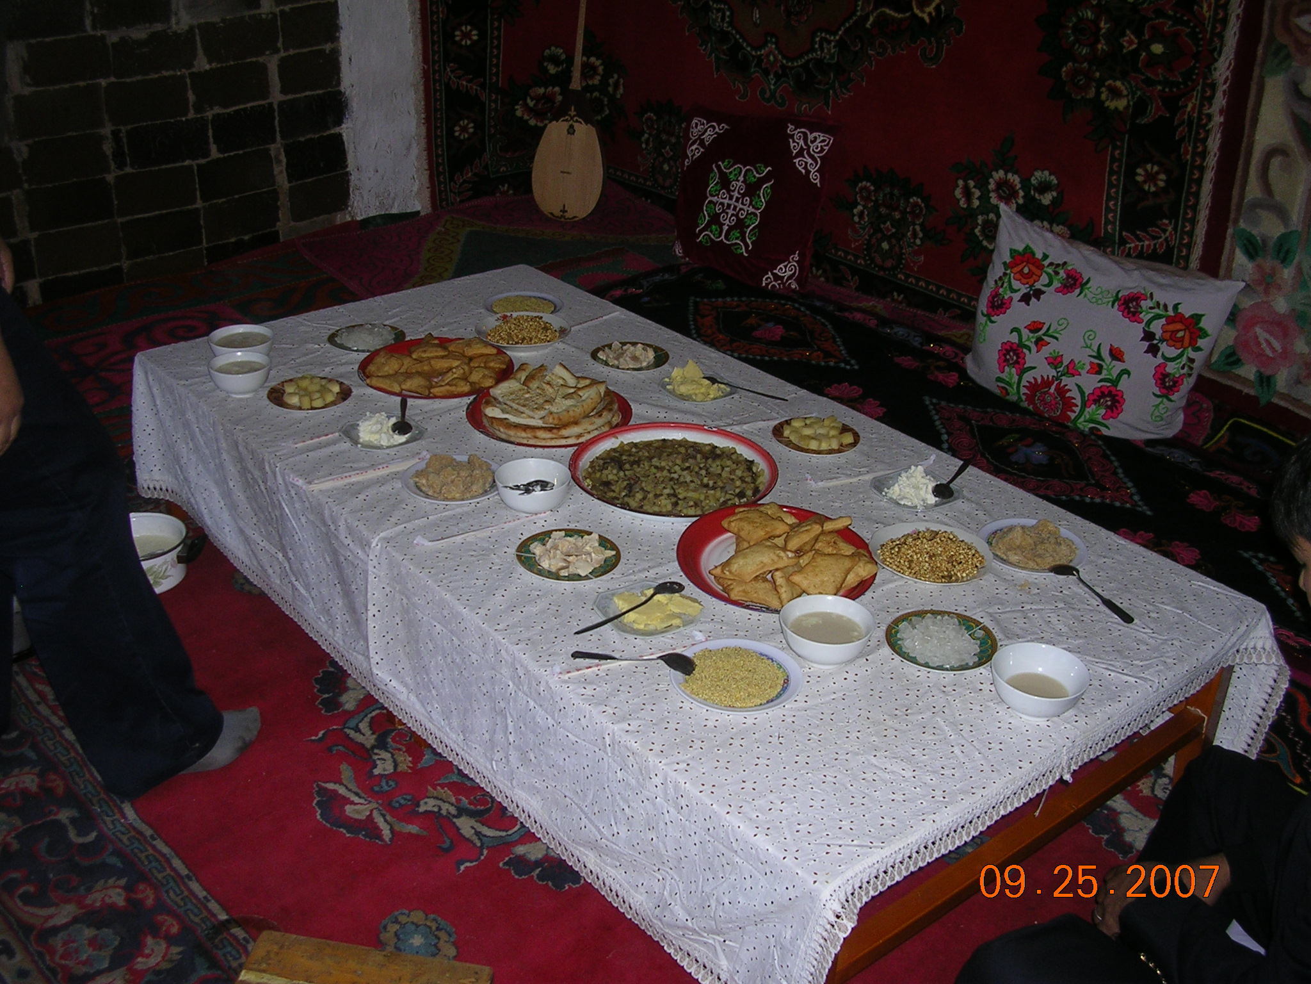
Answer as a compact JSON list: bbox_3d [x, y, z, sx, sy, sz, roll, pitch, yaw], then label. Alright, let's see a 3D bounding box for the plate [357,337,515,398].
[{"bbox_3d":[-0.428,-0.231,2.825,0.303,0.032,0.303,2,28,-1],"label":"plate"}]

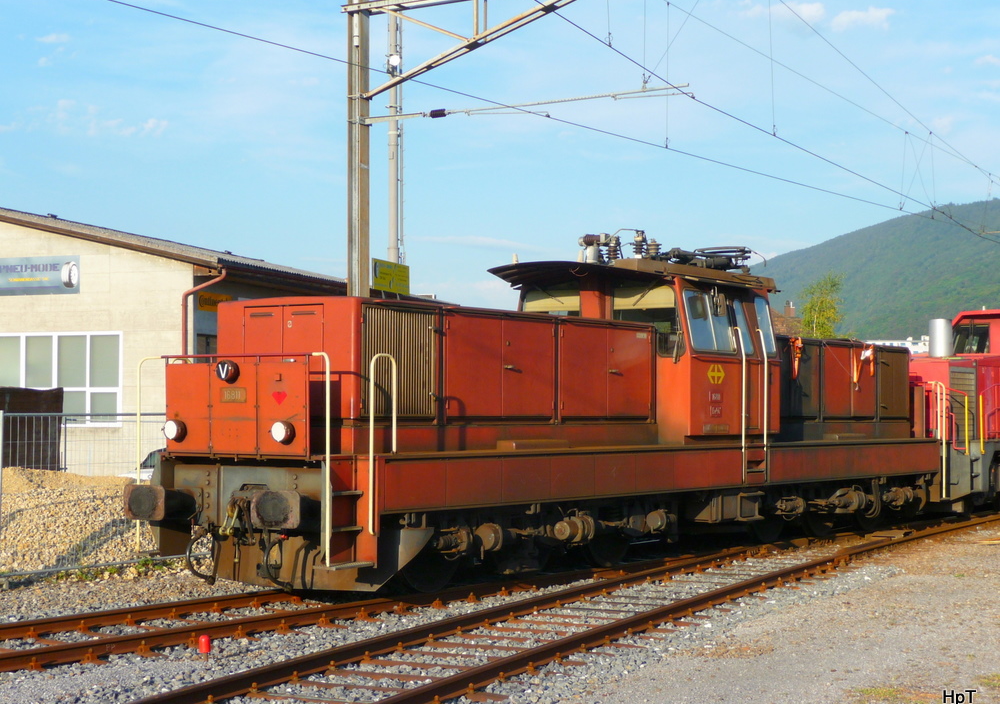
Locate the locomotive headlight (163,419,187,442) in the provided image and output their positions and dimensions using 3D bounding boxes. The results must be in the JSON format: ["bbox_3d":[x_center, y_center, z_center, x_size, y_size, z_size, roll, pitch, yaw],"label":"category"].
[{"bbox_3d":[-3.266,0.790,15.978,0.202,0.207,0.118,-1,-3,35],"label":"locomotive headlight"}]

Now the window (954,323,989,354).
[{"bbox_3d":[10.277,-0.310,34.818,0.916,0.709,0.059,-1,-3,35],"label":"window"}]

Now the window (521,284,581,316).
[{"bbox_3d":[0.670,-0.471,21.545,0.985,0.847,0.059,-1,-1,35],"label":"window"}]

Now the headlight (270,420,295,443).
[{"bbox_3d":[-2.070,0.766,15.130,0.202,0.207,0.118,-1,-3,35],"label":"headlight"}]

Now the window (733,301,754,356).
[{"bbox_3d":[3.361,-0.346,21.793,0.049,0.808,0.286,-14,-10,34],"label":"window"}]

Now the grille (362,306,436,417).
[{"bbox_3d":[-1.021,0.104,16.215,0.059,1.123,1.216,-1,-3,35],"label":"grille"}]

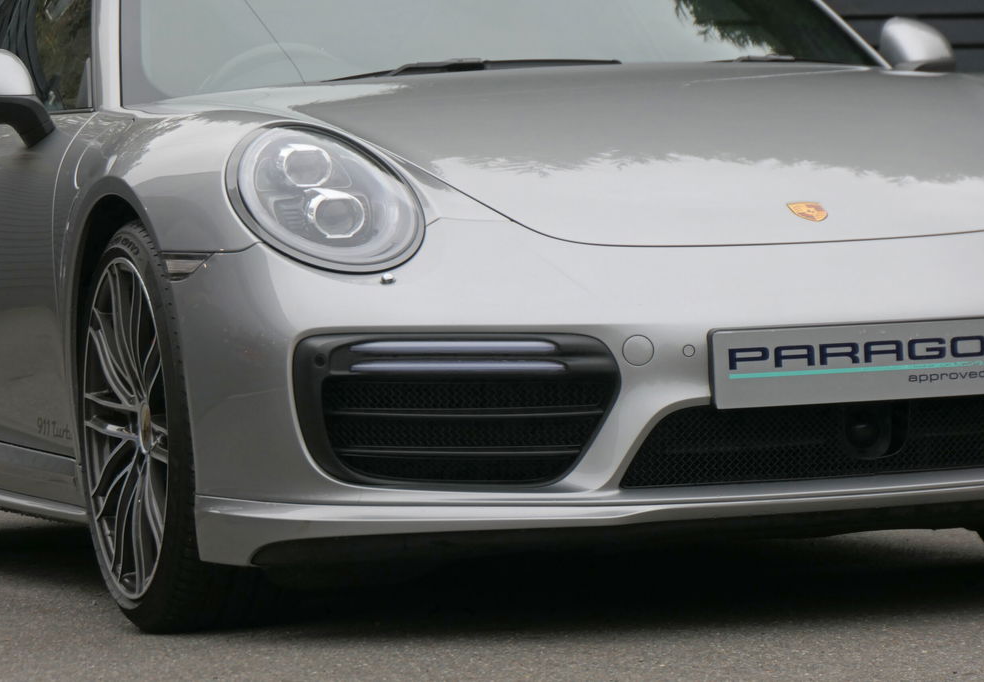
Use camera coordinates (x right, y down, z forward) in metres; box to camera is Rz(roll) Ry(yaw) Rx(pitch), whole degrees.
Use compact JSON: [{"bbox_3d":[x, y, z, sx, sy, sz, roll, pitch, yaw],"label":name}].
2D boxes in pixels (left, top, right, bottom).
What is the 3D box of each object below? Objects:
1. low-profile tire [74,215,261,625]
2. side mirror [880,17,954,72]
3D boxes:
[{"bbox_3d":[-0.473,0.124,8.474,0.245,0.680,0.680,-3,3,-18],"label":"low-profile tire"},{"bbox_3d":[0.785,-0.531,9.830,0.190,0.160,0.140,-3,3,-18],"label":"side mirror"}]

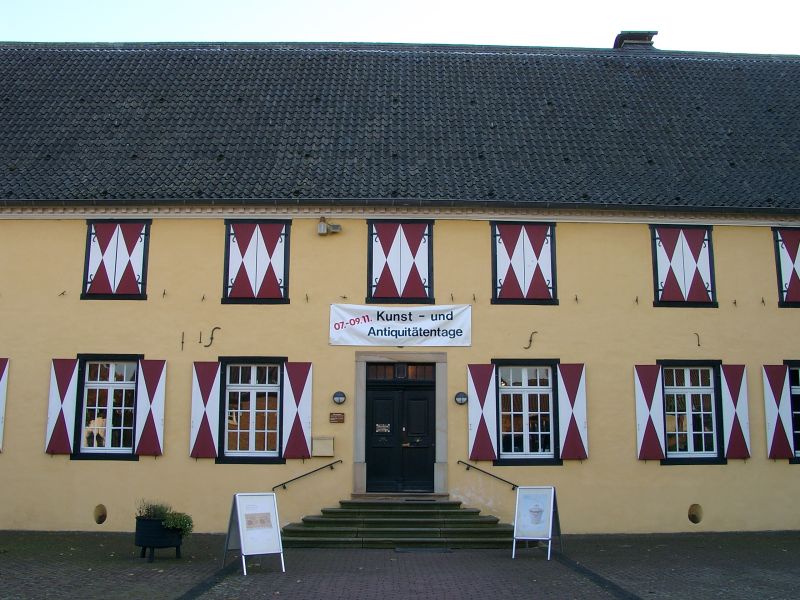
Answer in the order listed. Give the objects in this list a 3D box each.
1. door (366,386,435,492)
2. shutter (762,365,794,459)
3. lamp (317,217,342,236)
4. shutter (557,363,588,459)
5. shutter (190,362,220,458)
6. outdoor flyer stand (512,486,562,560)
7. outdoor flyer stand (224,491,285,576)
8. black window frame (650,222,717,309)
[{"bbox_3d":[0.022,3.081,17.334,1.507,2.285,0.100,1,-9,-1],"label":"door"},{"bbox_3d":[8.280,2.450,17.206,0.563,2.025,0.060,1,-9,-1],"label":"shutter"},{"bbox_3d":[-1.559,-1.603,17.595,0.532,0.422,0.300,1,-9,-1],"label":"lamp"},{"bbox_3d":[3.589,2.321,16.282,0.571,1.973,0.050,0,-9,-1],"label":"shutter"},{"bbox_3d":[-3.976,2.257,16.116,0.567,1.950,0.060,0,-9,-1],"label":"shutter"},{"bbox_3d":[2.407,3.860,13.755,0.634,1.159,0.930,-3,-10,23],"label":"outdoor flyer stand"},{"bbox_3d":[-2.264,3.609,12.256,0.634,1.159,0.930,5,-10,-29],"label":"outdoor flyer stand"},{"bbox_3d":[6.089,-0.726,16.856,1.389,1.803,0.150,0,-9,-1],"label":"black window frame"}]

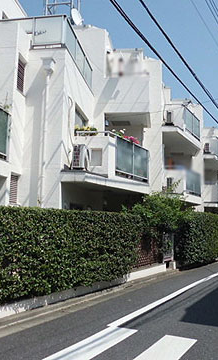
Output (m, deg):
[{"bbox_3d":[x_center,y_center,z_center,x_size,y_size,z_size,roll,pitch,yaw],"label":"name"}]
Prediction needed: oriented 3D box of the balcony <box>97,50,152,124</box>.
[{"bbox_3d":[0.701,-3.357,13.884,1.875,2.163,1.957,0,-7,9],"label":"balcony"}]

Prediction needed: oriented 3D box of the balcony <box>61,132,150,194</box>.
[{"bbox_3d":[-0.167,-0.504,10.870,1.442,1.535,4.069,-3,-8,29],"label":"balcony"}]

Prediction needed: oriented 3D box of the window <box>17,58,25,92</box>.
[{"bbox_3d":[-2.214,-2.615,9.096,0.103,0.958,0.494,0,-7,9],"label":"window"}]

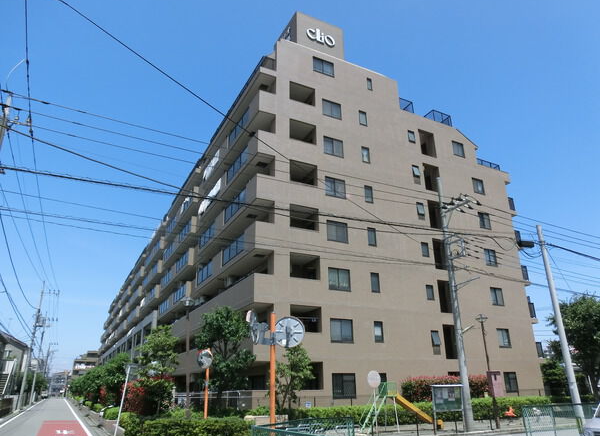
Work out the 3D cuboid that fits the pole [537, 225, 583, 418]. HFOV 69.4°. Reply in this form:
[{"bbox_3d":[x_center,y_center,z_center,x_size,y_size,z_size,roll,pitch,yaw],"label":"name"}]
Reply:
[{"bbox_3d":[8.791,3.553,14.678,0.280,7.051,0.280,10,-24,-25],"label":"pole"}]

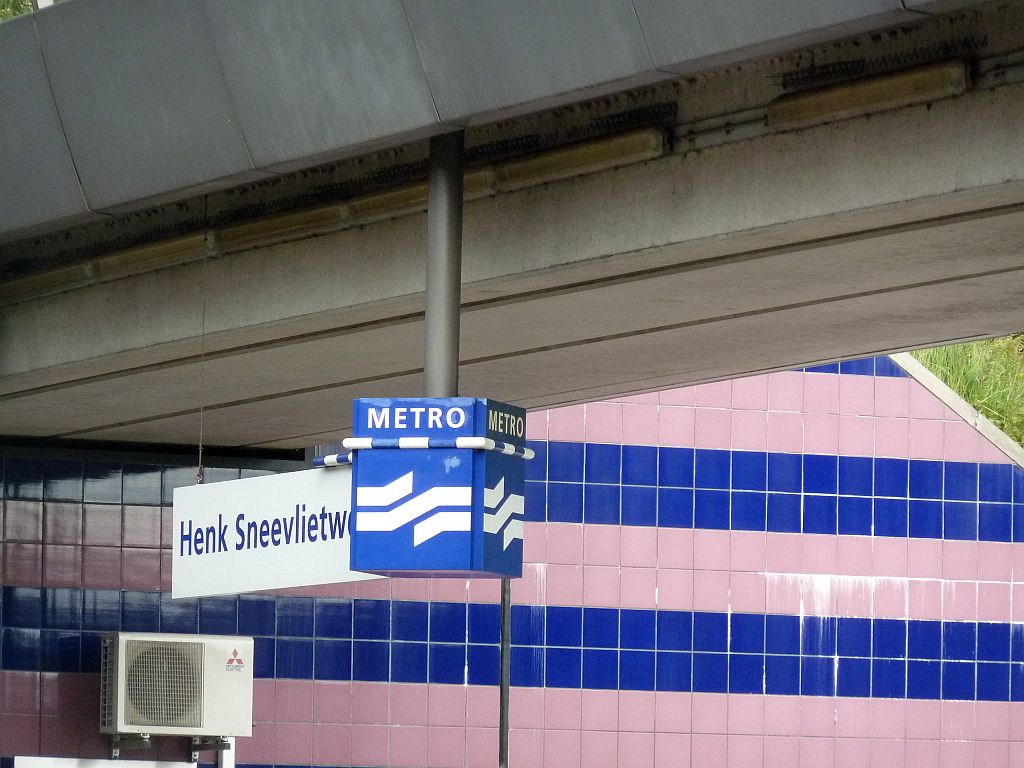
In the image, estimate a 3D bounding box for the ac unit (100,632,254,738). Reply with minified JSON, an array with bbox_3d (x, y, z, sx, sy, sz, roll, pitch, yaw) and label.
[{"bbox_3d":[-1.835,1.665,36.378,0.810,0.574,0.270,3,-5,-27],"label":"ac unit"}]

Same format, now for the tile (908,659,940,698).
[{"bbox_3d":[2.456,1.767,39.707,0.232,0.232,0.010,3,-5,-26],"label":"tile"}]

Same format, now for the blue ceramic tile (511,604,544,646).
[{"bbox_3d":[0.091,1.382,37.956,0.217,0.223,0.010,3,-5,-26],"label":"blue ceramic tile"}]

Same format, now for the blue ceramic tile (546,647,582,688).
[{"bbox_3d":[0.297,1.654,38.777,0.230,0.230,0.012,3,-5,-26],"label":"blue ceramic tile"}]

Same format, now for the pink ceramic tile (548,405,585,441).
[{"bbox_3d":[0.319,0.218,38.890,0.230,0.230,0.012,3,-5,-26],"label":"pink ceramic tile"}]

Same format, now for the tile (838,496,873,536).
[{"bbox_3d":[2.042,0.788,39.679,0.230,0.230,0.012,3,-5,-26],"label":"tile"}]

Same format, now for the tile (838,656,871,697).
[{"bbox_3d":[2.036,1.752,39.741,0.236,0.236,0.010,3,-5,-26],"label":"tile"}]

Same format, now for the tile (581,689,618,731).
[{"bbox_3d":[0.507,1.896,38.767,0.234,0.234,0.010,3,-5,-26],"label":"tile"}]

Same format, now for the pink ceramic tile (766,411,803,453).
[{"bbox_3d":[1.624,0.287,39.648,0.236,0.236,0.010,3,-5,-26],"label":"pink ceramic tile"}]

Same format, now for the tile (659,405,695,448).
[{"bbox_3d":[0.973,0.252,39.336,0.236,0.236,0.010,3,-5,-26],"label":"tile"}]

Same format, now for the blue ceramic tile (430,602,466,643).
[{"bbox_3d":[-0.369,1.364,38.072,0.237,0.237,0.012,3,-5,-27],"label":"blue ceramic tile"}]

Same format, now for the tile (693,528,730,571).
[{"bbox_3d":[1.146,0.956,38.307,0.233,0.230,0.012,3,-5,-27],"label":"tile"}]

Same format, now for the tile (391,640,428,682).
[{"bbox_3d":[-0.593,1.602,38.238,0.232,0.232,0.010,3,-5,-26],"label":"tile"}]

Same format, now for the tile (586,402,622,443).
[{"bbox_3d":[0.533,0.227,38.889,0.232,0.232,0.010,3,-5,-26],"label":"tile"}]

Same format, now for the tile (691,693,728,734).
[{"bbox_3d":[1.131,1.894,38.238,0.233,0.230,0.012,3,-5,-27],"label":"tile"}]

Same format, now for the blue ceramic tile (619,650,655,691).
[{"bbox_3d":[0.720,1.647,38.243,0.227,0.223,0.010,3,-5,-26],"label":"blue ceramic tile"}]

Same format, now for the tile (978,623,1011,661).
[{"bbox_3d":[2.908,1.558,40.176,0.236,0.236,0.010,3,-5,-26],"label":"tile"}]

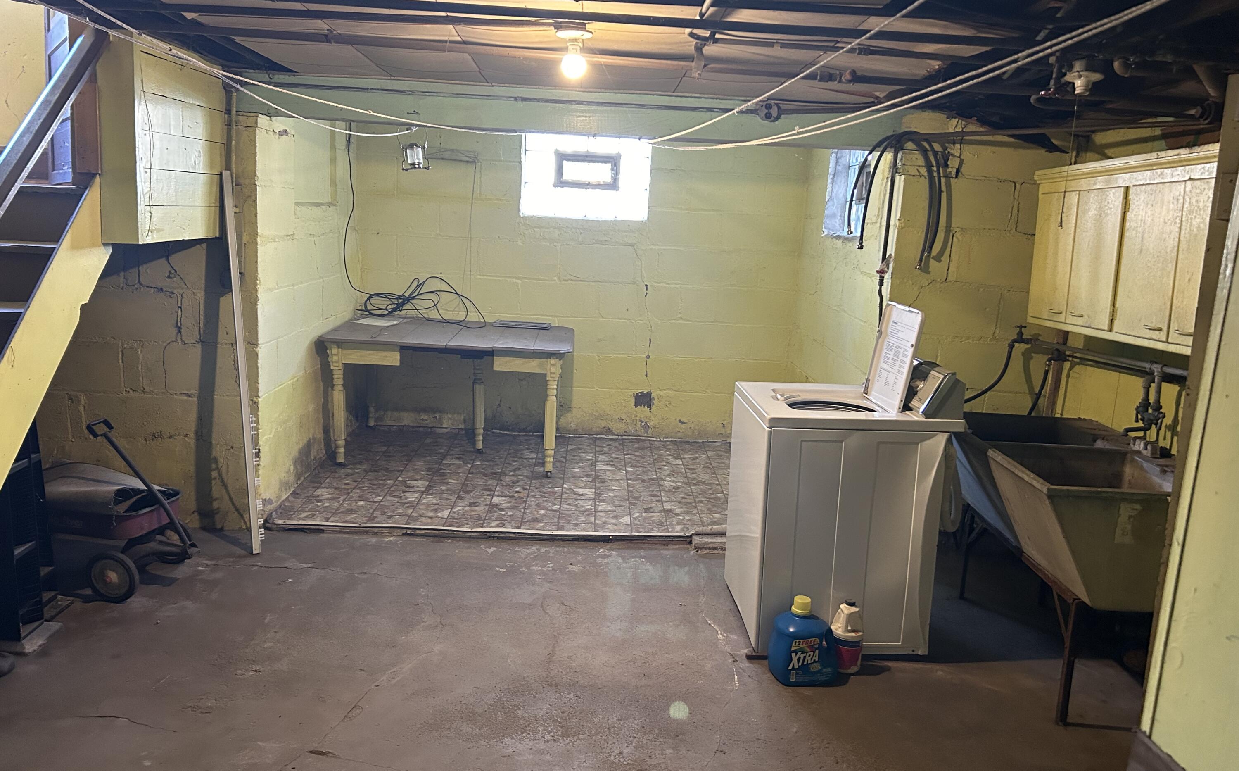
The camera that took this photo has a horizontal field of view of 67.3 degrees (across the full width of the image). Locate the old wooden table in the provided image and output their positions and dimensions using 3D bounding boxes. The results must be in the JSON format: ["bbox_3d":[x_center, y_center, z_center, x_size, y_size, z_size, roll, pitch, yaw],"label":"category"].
[{"bbox_3d":[-1.030,0.045,5.750,1.420,0.760,1.080,2,10,-2],"label":"old wooden table"}]

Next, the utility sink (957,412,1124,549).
[{"bbox_3d":[1.638,0.364,3.701,0.640,0.390,0.580,3,10,1],"label":"utility sink"}]

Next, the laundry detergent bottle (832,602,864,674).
[{"bbox_3d":[0.826,0.905,3.381,0.110,0.250,0.108,4,11,9],"label":"laundry detergent bottle"}]

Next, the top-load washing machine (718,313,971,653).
[{"bbox_3d":[0.859,0.320,3.694,0.705,1.290,0.690,2,10,-3],"label":"top-load washing machine"}]

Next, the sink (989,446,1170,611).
[{"bbox_3d":[1.617,0.465,3.149,0.640,0.390,0.590,3,10,1],"label":"sink"}]

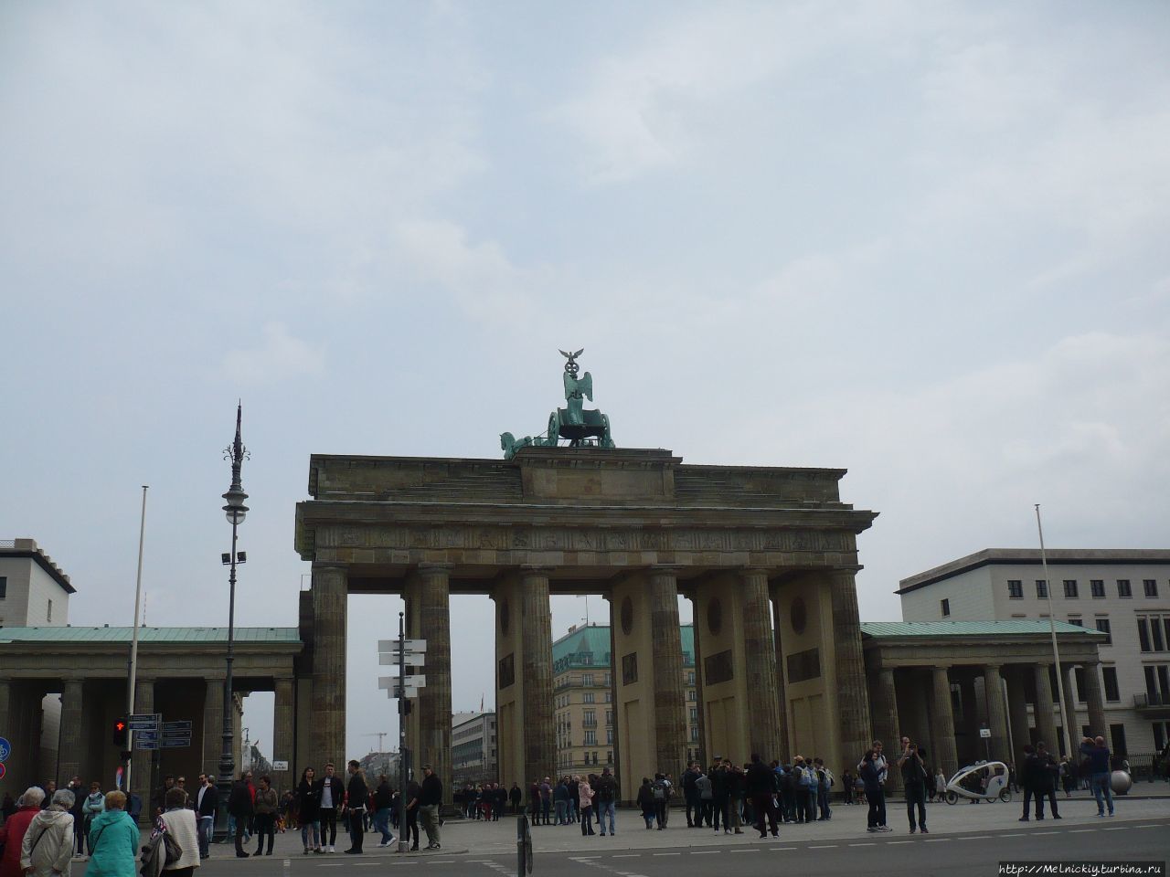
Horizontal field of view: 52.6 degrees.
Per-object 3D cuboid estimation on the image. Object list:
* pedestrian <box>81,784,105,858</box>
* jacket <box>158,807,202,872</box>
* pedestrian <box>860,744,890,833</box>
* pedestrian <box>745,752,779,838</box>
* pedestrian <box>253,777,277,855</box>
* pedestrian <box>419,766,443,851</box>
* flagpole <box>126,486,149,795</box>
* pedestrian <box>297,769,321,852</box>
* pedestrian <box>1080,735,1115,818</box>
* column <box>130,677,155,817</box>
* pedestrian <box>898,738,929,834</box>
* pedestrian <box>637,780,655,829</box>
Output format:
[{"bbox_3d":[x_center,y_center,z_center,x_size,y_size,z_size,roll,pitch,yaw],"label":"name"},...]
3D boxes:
[{"bbox_3d":[-11.418,8.867,27.442,0.560,1.660,0.380,-2,-16,-2],"label":"pedestrian"},{"bbox_3d":[-4.318,4.259,12.600,0.460,0.630,0.310,6,-18,-27],"label":"jacket"},{"bbox_3d":[5.988,7.224,24.486,0.450,1.740,0.580,-13,-20,33],"label":"pedestrian"},{"bbox_3d":[3.924,7.900,26.142,0.620,1.780,0.420,-2,-16,0],"label":"pedestrian"},{"bbox_3d":[-7.084,8.344,26.156,0.520,1.630,0.380,-10,-18,24],"label":"pedestrian"},{"bbox_3d":[-3.330,7.915,25.430,0.400,1.737,0.520,3,-16,-17],"label":"pedestrian"},{"bbox_3d":[-19.276,9.344,50.784,0.250,14.945,0.250,2,-16,-14],"label":"flagpole"},{"bbox_3d":[-5.901,7.994,25.430,0.500,1.736,0.340,0,-15,-6],"label":"pedestrian"},{"bbox_3d":[11.785,7.817,27.371,0.600,1.770,0.600,2,-16,-14],"label":"pedestrian"},{"bbox_3d":[-21.806,15.248,58.402,1.150,7.150,1.150,2,-17,-14],"label":"column"},{"bbox_3d":[6.587,6.952,23.742,0.560,1.832,0.450,3,-16,-18],"label":"pedestrian"},{"bbox_3d":[1.943,11.723,37.946,0.520,1.570,0.360,-3,-16,5],"label":"pedestrian"}]

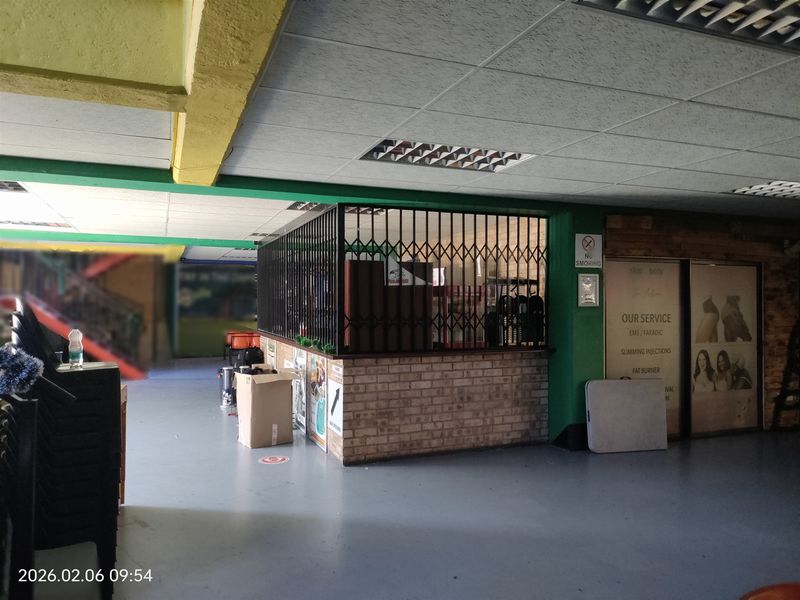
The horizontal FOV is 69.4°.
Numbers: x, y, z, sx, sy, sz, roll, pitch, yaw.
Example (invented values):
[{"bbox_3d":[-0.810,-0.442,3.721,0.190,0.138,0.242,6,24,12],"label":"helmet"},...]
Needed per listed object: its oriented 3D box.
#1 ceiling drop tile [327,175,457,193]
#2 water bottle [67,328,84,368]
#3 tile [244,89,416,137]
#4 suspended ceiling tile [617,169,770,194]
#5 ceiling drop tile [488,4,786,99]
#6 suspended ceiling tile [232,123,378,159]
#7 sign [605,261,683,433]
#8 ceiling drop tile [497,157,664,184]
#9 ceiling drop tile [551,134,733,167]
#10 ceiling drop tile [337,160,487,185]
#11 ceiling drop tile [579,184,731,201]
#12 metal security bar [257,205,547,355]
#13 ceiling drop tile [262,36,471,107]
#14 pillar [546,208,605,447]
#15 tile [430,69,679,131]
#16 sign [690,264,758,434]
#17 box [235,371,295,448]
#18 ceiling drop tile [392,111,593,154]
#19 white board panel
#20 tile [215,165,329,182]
[{"bbox_3d":[-0.057,-1.024,5.066,1.194,0.018,0.274,0,0,-22],"label":"ceiling drop tile"},{"bbox_3d":[-1.664,0.246,2.970,0.073,0.194,0.073,0,0,-22],"label":"water bottle"},{"bbox_3d":[-0.376,-1.007,3.135,0.827,0.018,0.589,0,0,-22],"label":"tile"},{"bbox_3d":[2.541,-1.017,4.954,1.183,0.018,0.589,0,0,-22],"label":"suspended ceiling tile"},{"bbox_3d":[1.014,-1.017,2.436,1.194,0.018,0.594,0,0,-22],"label":"ceiling drop tile"},{"bbox_3d":[-0.613,-1.016,3.717,0.841,0.018,0.594,0,0,-22],"label":"suspended ceiling tile"},{"bbox_3d":[2.734,0.567,6.442,1.090,1.983,0.020,0,0,-22],"label":"sign"},{"bbox_3d":[1.447,-1.027,4.555,1.194,0.018,0.594,0,0,-22],"label":"ceiling drop tile"},{"bbox_3d":[1.662,-1.013,3.958,1.183,0.018,0.589,0,0,-22],"label":"ceiling drop tile"},{"bbox_3d":[0.109,-1.023,4.659,1.194,0.018,0.594,0,0,-22],"label":"ceiling drop tile"},{"bbox_3d":[2.319,-1.017,5.505,1.183,0.018,0.589,0,0,-22],"label":"ceiling drop tile"},{"bbox_3d":[-0.474,-0.192,8.625,2.480,1.500,5.450,0,0,-22],"label":"metal security bar"},{"bbox_3d":[-0.160,-1.013,2.606,0.841,0.018,0.594,0,0,-22],"label":"ceiling drop tile"},{"bbox_3d":[1.852,0.274,6.111,0.410,2.480,0.430,0,0,-22],"label":"pillar"},{"bbox_3d":[0.782,-1.010,2.963,1.183,0.018,0.589,0,0,-22],"label":"tile"},{"bbox_3d":[3.895,0.579,6.911,1.115,1.977,0.020,0,0,-22],"label":"sign"},{"bbox_3d":[-1.541,1.236,6.638,0.485,0.790,0.425,0,0,-34],"label":"box"},{"bbox_3d":[0.562,-1.020,3.547,1.194,0.018,0.594,0,0,-22],"label":"ceiling drop tile"},{"bbox_3d":[2.278,1.158,5.838,0.870,0.720,0.075,0,-5,-14],"label":"white board panel"},{"bbox_3d":[-1.005,-1.019,4.680,0.841,0.018,0.274,0,0,-22],"label":"tile"}]

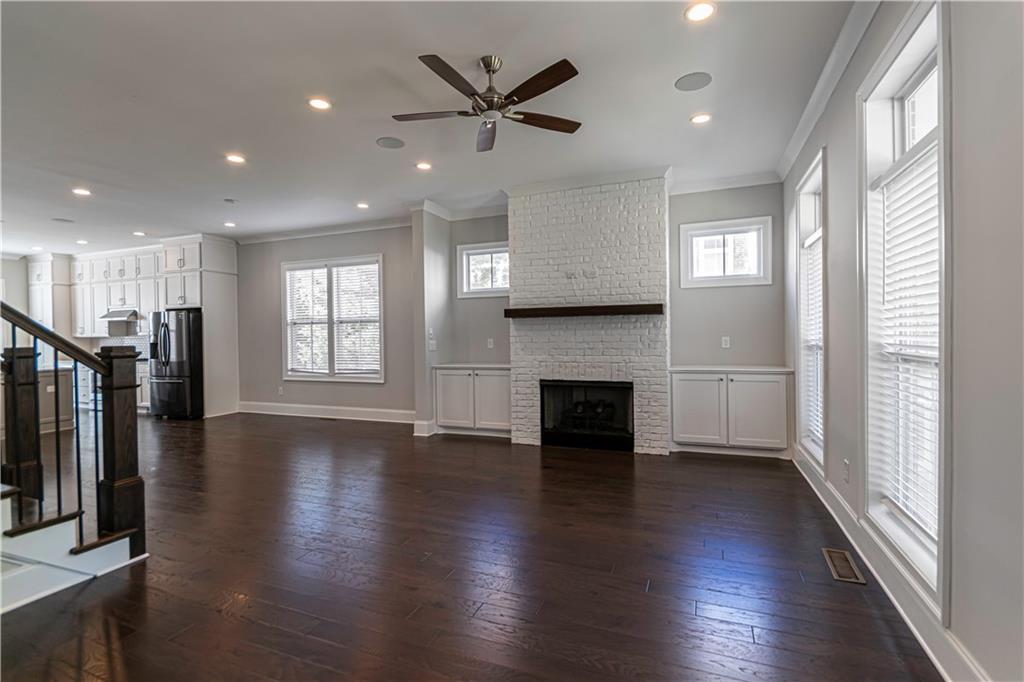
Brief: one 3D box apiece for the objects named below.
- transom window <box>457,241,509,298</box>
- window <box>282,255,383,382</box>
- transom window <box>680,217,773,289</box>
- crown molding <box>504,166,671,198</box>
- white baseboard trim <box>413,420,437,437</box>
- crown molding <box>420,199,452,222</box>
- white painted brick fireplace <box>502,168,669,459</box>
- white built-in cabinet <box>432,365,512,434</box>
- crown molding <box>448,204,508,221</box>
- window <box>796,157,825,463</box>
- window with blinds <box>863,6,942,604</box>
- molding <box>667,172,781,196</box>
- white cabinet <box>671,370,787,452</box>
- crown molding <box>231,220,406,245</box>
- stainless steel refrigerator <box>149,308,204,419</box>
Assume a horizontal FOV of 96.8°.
[{"bbox_3d":[-0.320,-0.976,6.305,0.946,0.747,0.103,0,0,21],"label":"transom window"},{"bbox_3d":[-2.885,-0.331,7.350,2.091,1.984,0.103,-1,1,22],"label":"window"},{"bbox_3d":[2.445,-0.996,5.224,0.946,0.747,0.103,0,0,21],"label":"transom window"},{"bbox_3d":[0.761,-1.743,5.027,1.853,0.093,0.103,-1,1,22],"label":"crown molding"},{"bbox_3d":[-1.144,1.141,5.998,0.223,0.192,0.186,-1,1,22],"label":"white baseboard trim"},{"bbox_3d":[-0.985,-1.741,6.126,0.093,0.088,0.735,-1,1,22],"label":"crown molding"},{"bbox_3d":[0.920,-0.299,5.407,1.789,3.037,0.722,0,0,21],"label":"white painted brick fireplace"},{"bbox_3d":[-0.410,0.773,6.055,1.176,0.909,0.505,0,0,21],"label":"white built-in cabinet"},{"bbox_3d":[-0.358,-1.757,6.234,1.176,0.108,0.082,0,0,21],"label":"crown molding"},{"bbox_3d":[2.587,-0.206,3.843,0.124,2.329,0.911,-1,1,22],"label":"window"},{"bbox_3d":[1.894,-0.175,2.170,0.124,2.303,0.911,-1,1,22],"label":"window with blinds"},{"bbox_3d":[2.391,-1.769,5.148,1.149,0.093,0.103,-1,1,22],"label":"molding"},{"bbox_3d":[2.354,0.754,4.974,1.182,0.909,0.505,0,0,21],"label":"white cabinet"},{"bbox_3d":[-2.969,-1.739,7.255,3.981,0.108,0.082,0,0,21],"label":"crown molding"},{"bbox_3d":[-5.537,0.380,7.891,0.988,1.780,0.849,-1,1,22],"label":"stainless steel refrigerator"}]

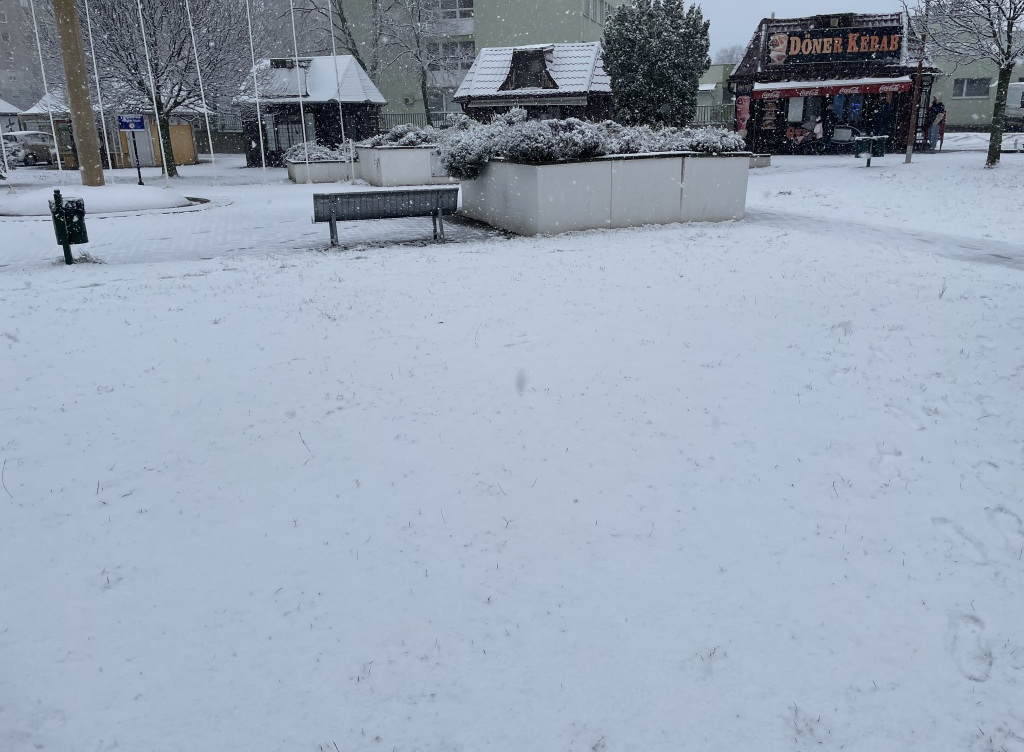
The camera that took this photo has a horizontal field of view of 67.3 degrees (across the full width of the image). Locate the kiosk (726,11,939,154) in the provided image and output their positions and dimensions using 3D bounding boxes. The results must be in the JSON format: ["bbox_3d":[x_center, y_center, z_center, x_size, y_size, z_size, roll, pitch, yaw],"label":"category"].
[{"bbox_3d":[10.908,-10.022,26.687,6.400,4.450,3.900,4,19,17],"label":"kiosk"}]

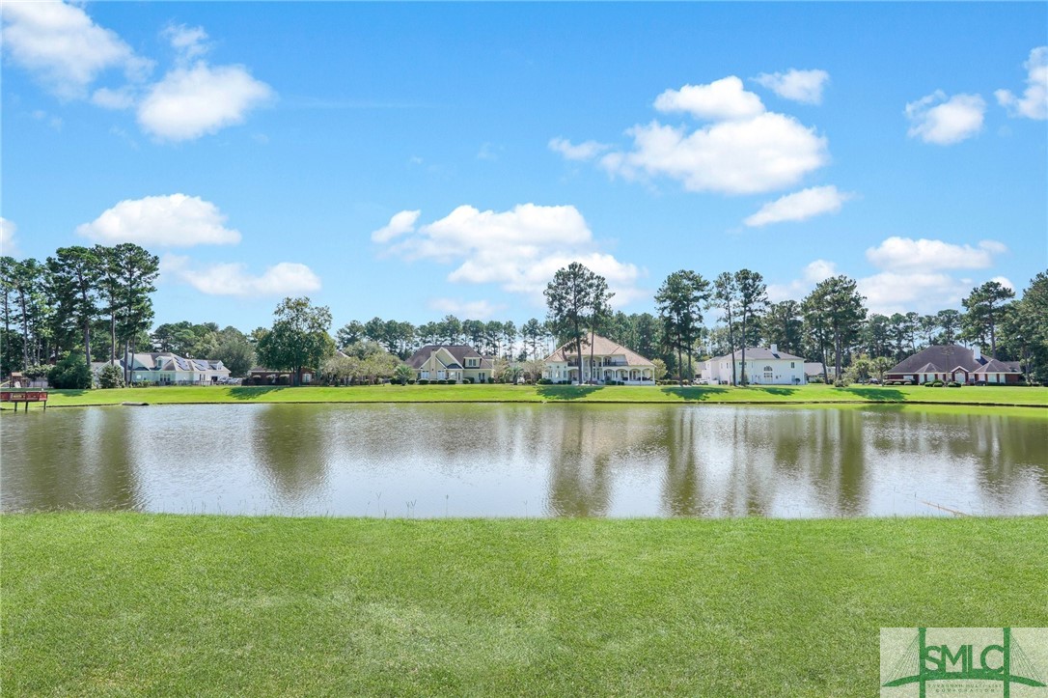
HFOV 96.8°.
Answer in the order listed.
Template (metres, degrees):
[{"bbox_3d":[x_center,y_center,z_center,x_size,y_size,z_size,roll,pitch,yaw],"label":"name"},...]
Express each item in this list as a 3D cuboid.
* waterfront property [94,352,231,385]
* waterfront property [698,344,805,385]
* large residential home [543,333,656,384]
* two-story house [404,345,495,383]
[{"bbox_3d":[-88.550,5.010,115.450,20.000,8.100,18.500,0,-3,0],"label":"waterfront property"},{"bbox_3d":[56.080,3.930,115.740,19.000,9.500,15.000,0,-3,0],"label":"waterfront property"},{"bbox_3d":[17.740,2.630,117.820,26.000,12.600,17.000,0,-3,0],"label":"large residential home"},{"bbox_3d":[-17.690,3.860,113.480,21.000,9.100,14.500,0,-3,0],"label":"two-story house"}]

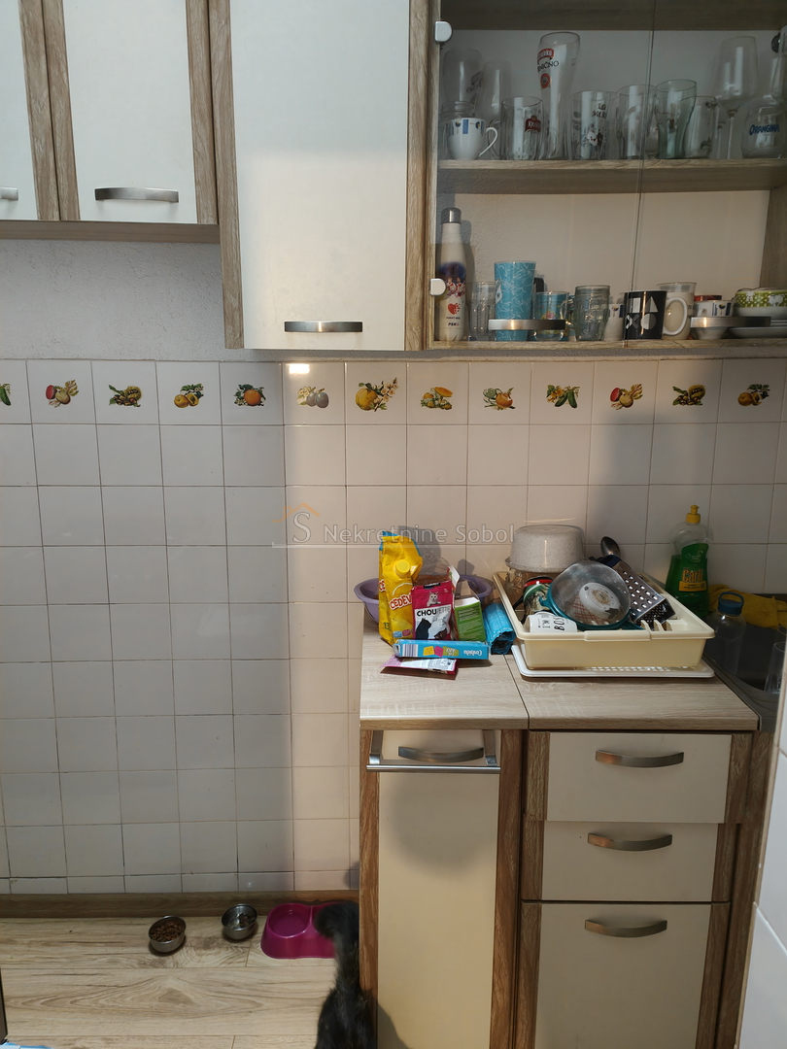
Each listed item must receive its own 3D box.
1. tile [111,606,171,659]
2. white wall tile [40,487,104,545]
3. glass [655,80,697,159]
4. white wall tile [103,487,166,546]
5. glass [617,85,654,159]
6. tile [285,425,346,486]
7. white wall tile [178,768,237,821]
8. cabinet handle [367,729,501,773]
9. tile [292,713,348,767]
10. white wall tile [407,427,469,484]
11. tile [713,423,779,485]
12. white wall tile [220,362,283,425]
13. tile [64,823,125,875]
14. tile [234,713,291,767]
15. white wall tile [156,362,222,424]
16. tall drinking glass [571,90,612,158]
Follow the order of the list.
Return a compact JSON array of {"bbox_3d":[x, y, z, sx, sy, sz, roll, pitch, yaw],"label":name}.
[{"bbox_3d":[-0.656,0.280,1.975,0.150,0.150,0.008,0,11,-1],"label":"tile"},{"bbox_3d":[-0.800,-0.020,1.889,0.150,0.150,0.010,0,9,-2],"label":"white wall tile"},{"bbox_3d":[0.573,-0.813,1.549,0.084,0.153,0.084,0,10,-1],"label":"glass"},{"bbox_3d":[-0.650,-0.021,1.906,0.149,0.149,0.008,0,11,-1],"label":"white wall tile"},{"bbox_3d":[0.499,-0.825,1.565,0.078,0.138,0.078,0,11,-1],"label":"glass"},{"bbox_3d":[-0.191,-0.168,1.863,0.150,0.150,0.009,0,11,-1],"label":"tile"},{"bbox_3d":[-0.500,0.729,2.044,0.149,0.149,0.008,0,11,-1],"label":"white wall tile"},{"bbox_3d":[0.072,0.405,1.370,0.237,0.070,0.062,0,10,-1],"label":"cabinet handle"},{"bbox_3d":[-0.193,0.573,2.009,0.150,0.150,0.010,0,9,-2],"label":"tile"},{"bbox_3d":[0.112,-0.173,1.898,0.150,0.150,0.010,0,9,-2],"label":"white wall tile"},{"bbox_3d":[0.880,-0.177,1.889,0.150,0.150,0.009,0,10,-1],"label":"tile"},{"bbox_3d":[-0.345,-0.320,1.855,0.149,0.149,0.008,0,11,-1],"label":"white wall tile"},{"bbox_3d":[-0.811,0.886,2.061,0.149,0.149,0.008,0,11,-1],"label":"tile"},{"bbox_3d":[-0.345,0.575,2.010,0.150,0.150,0.009,0,10,-1],"label":"tile"},{"bbox_3d":[-0.495,-0.319,1.851,0.150,0.150,0.010,0,9,-2],"label":"white wall tile"},{"bbox_3d":[0.418,-0.830,1.609,0.086,0.134,0.086,0,11,-1],"label":"tall drinking glass"}]

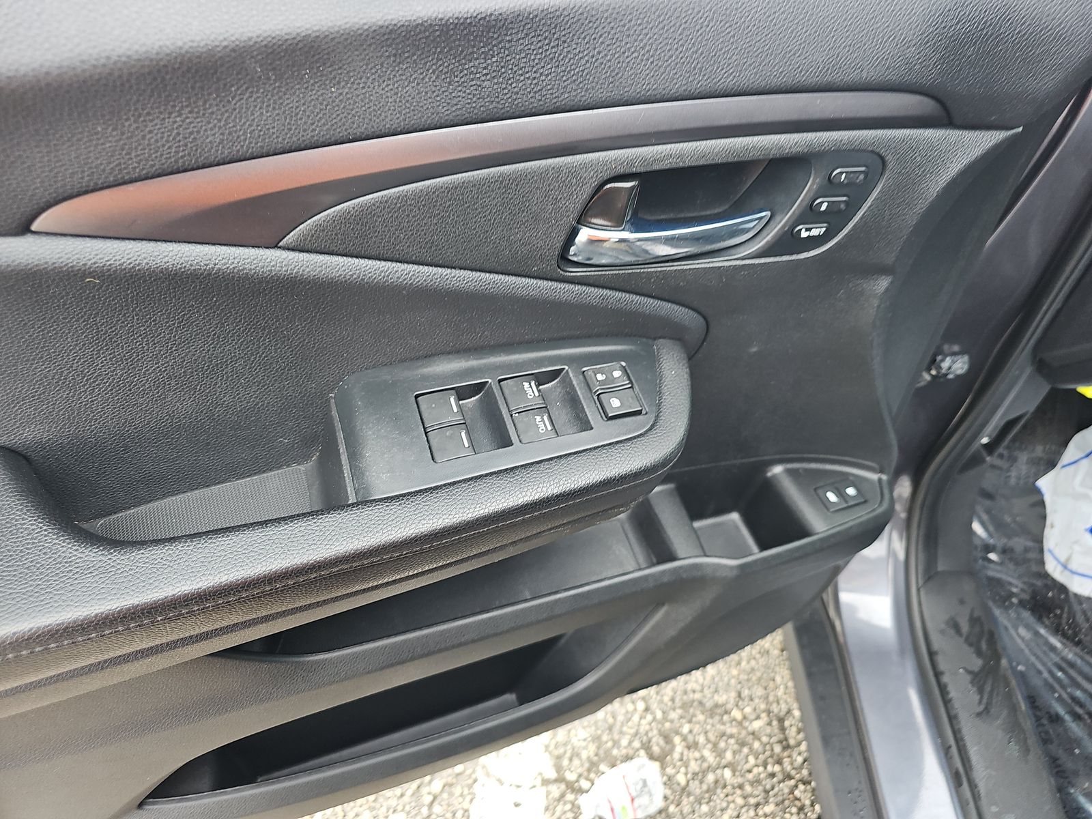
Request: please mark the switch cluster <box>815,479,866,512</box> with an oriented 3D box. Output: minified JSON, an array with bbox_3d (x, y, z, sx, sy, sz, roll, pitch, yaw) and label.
[{"bbox_3d":[0.245,0.073,0.607,0.041,0.008,0.022,-10,57,-25],"label":"switch cluster"}]

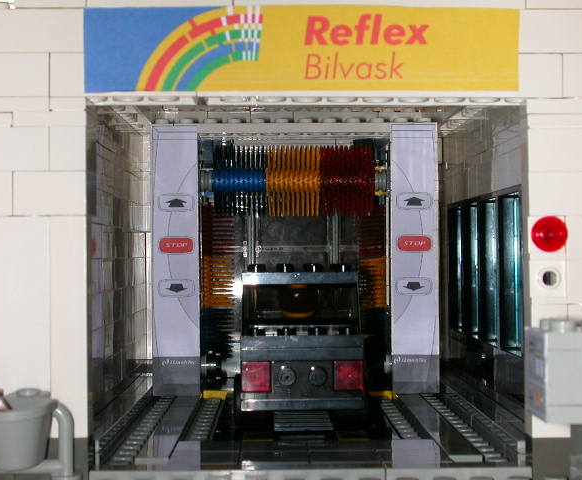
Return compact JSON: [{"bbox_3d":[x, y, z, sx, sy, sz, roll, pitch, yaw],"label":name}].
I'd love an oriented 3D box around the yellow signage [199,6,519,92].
[{"bbox_3d":[0.015,-0.041,0.257,0.070,0.018,0.002,0,-1,-1],"label":"yellow signage"}]

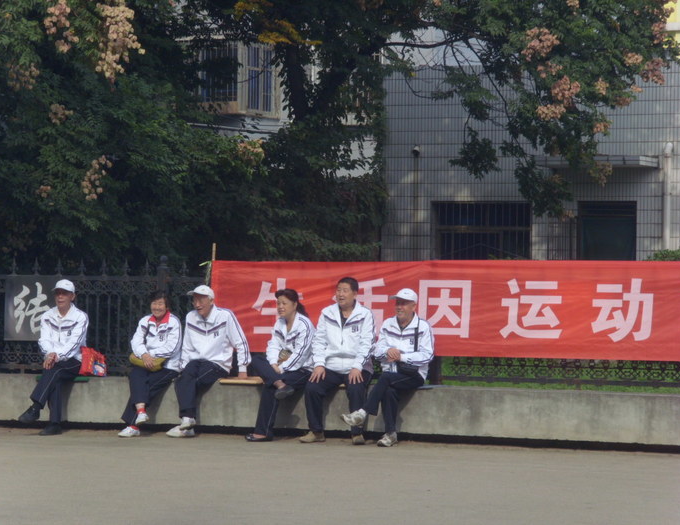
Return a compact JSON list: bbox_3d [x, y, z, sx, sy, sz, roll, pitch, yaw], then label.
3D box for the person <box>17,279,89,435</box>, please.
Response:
[{"bbox_3d":[-2.487,0.797,25.189,0.520,1.299,0.760,0,0,20],"label":"person"}]

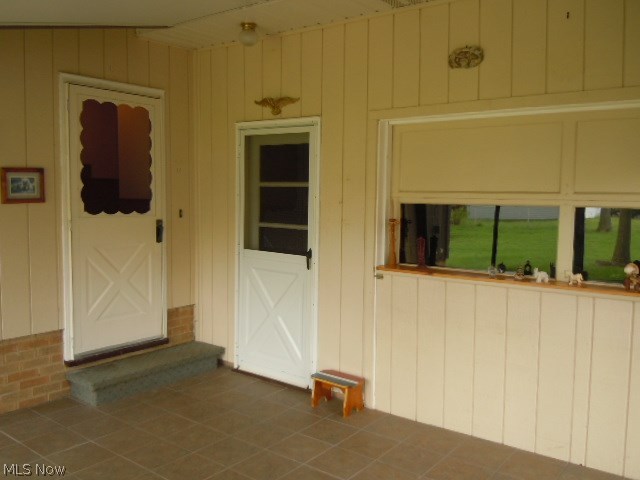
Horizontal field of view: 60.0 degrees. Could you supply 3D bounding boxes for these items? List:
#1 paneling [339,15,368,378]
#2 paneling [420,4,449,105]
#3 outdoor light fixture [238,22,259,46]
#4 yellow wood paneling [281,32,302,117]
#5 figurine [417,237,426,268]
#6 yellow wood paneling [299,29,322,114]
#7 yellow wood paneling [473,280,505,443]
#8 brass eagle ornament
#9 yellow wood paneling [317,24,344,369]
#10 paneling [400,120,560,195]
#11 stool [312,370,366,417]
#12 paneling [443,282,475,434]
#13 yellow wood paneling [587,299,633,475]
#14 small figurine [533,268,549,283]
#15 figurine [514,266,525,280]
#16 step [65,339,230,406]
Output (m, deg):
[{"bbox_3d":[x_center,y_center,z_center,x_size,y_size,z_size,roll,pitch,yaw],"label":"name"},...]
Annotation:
[{"bbox_3d":[0.254,-0.164,4.106,0.205,2.810,0.020,4,5,36],"label":"paneling"},{"bbox_3d":[0.763,-1.219,3.686,0.206,0.635,0.025,4,5,36],"label":"paneling"},{"bbox_3d":[-0.526,-1.513,4.100,0.140,0.166,0.140,1,4,0],"label":"outdoor light fixture"},{"bbox_3d":[-0.218,-1.280,4.380,0.203,0.651,0.020,4,5,36],"label":"yellow wood paneling"},{"bbox_3d":[0.740,0.089,4.007,0.065,0.230,0.060,4,5,36],"label":"figurine"},{"bbox_3d":[-0.055,-1.271,4.280,0.202,0.648,0.025,4,5,36],"label":"yellow wood paneling"},{"bbox_3d":[1.097,0.795,3.574,0.205,1.002,0.025,4,5,36],"label":"yellow wood paneling"},{"bbox_3d":[-0.348,-1.077,4.453,0.475,0.140,0.040,4,5,36],"label":"brass eagle ornament"},{"bbox_3d":[0.095,-0.191,4.241,0.200,2.797,0.025,4,5,36],"label":"yellow wood paneling"},{"bbox_3d":[1.028,-0.529,3.686,1.090,0.425,0.030,4,5,36],"label":"paneling"},{"bbox_3d":[0.129,1.134,4.114,0.360,0.225,0.230,4,5,36],"label":"stool"},{"bbox_3d":[0.931,0.785,3.695,0.203,1.002,0.025,4,5,36],"label":"paneling"},{"bbox_3d":[1.646,0.835,3.153,0.196,0.988,0.020,4,5,36],"label":"yellow wood paneling"},{"bbox_3d":[1.339,0.214,3.357,0.080,0.090,0.040,4,5,36],"label":"small figurine"},{"bbox_3d":[1.238,0.215,3.442,0.060,0.074,0.050,4,5,36],"label":"figurine"},{"bbox_3d":[-1.410,1.102,4.615,0.440,0.170,1.270,4,5,36],"label":"step"}]

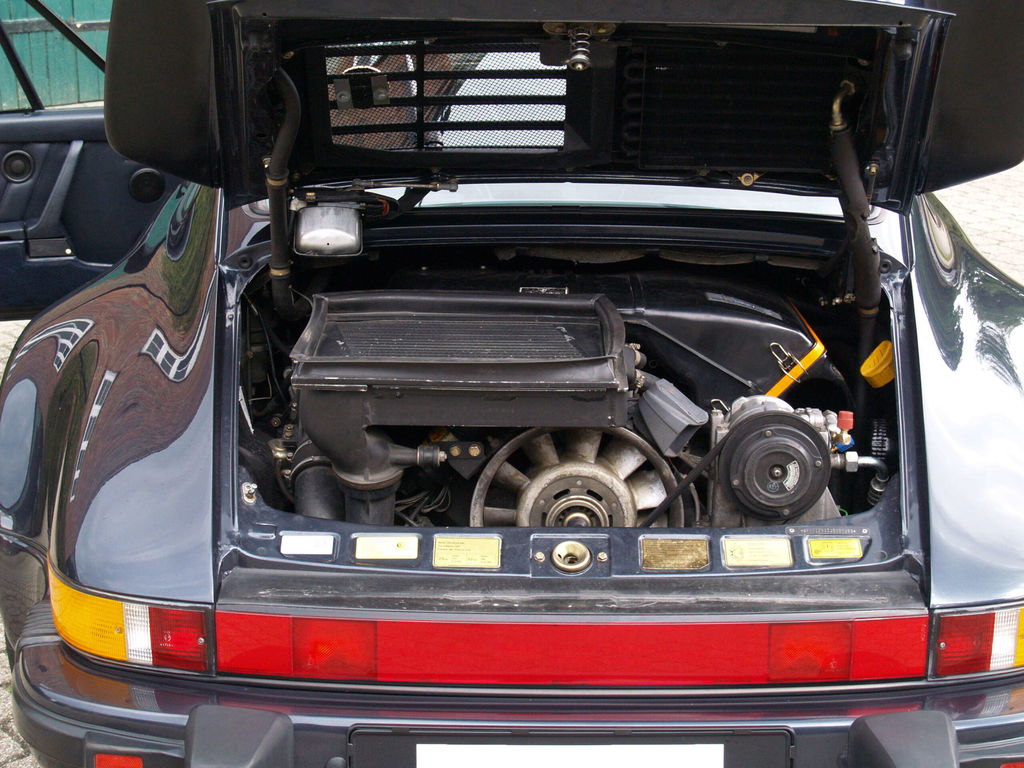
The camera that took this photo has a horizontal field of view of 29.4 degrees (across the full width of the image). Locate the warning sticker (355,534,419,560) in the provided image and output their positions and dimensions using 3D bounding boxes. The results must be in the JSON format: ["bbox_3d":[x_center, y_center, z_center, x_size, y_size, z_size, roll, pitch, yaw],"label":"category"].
[{"bbox_3d":[-0.161,0.209,2.502,0.081,0.004,0.037,0,51,1],"label":"warning sticker"}]

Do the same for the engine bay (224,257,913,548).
[{"bbox_3d":[0.082,0.052,2.793,0.950,0.400,0.620,0,16,1],"label":"engine bay"}]

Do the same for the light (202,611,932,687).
[{"bbox_3d":[0.075,0.319,2.444,0.888,0.083,0.070,0,16,1],"label":"light"}]

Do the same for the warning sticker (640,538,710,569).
[{"bbox_3d":[0.209,0.216,2.485,0.084,0.004,0.043,0,51,1],"label":"warning sticker"}]

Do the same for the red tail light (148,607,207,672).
[{"bbox_3d":[-0.419,0.318,2.474,0.077,0.083,0.050,4,16,13],"label":"red tail light"}]

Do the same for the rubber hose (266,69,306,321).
[{"bbox_3d":[-0.317,-0.255,2.720,0.052,0.435,0.060,4,41,0],"label":"rubber hose"}]

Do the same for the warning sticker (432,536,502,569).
[{"bbox_3d":[-0.057,0.215,2.492,0.087,0.004,0.045,0,51,1],"label":"warning sticker"}]

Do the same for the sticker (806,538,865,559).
[{"bbox_3d":[0.413,0.210,2.490,0.072,0.004,0.031,0,51,1],"label":"sticker"}]

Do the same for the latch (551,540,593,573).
[{"bbox_3d":[0.076,0.223,2.494,0.052,0.035,0.052,0,51,1],"label":"latch"}]

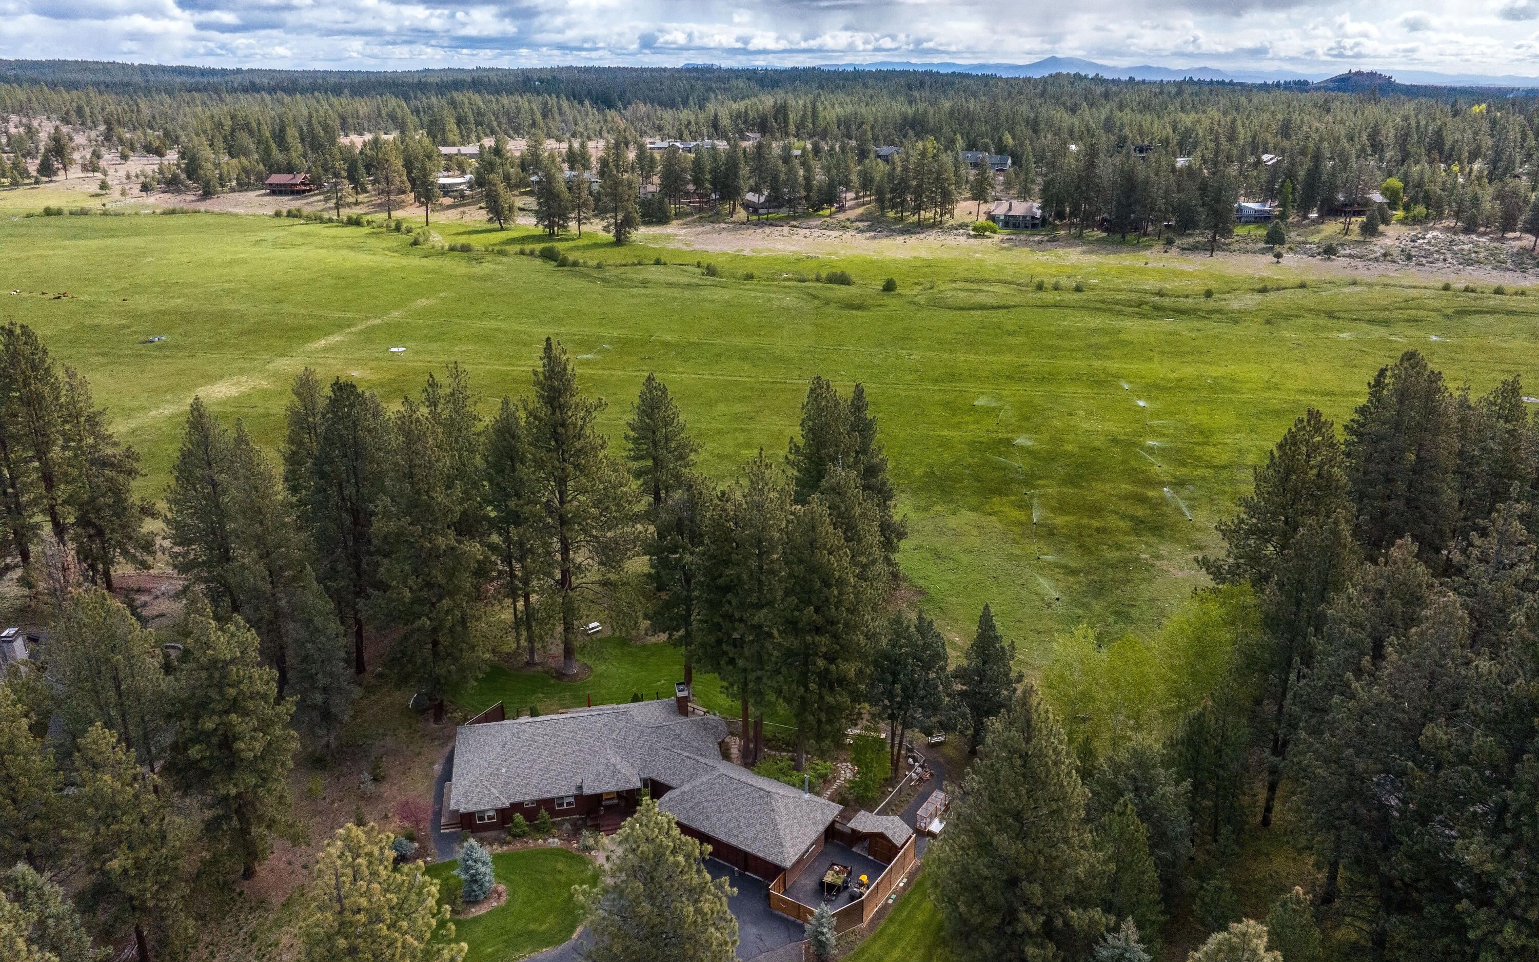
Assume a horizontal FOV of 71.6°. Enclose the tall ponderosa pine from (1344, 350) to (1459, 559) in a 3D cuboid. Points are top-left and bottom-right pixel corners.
[{"bbox_3d":[68.040,0.300,115.010,11.930,29.400,11.930,1,21,0],"label":"tall ponderosa pine"}]

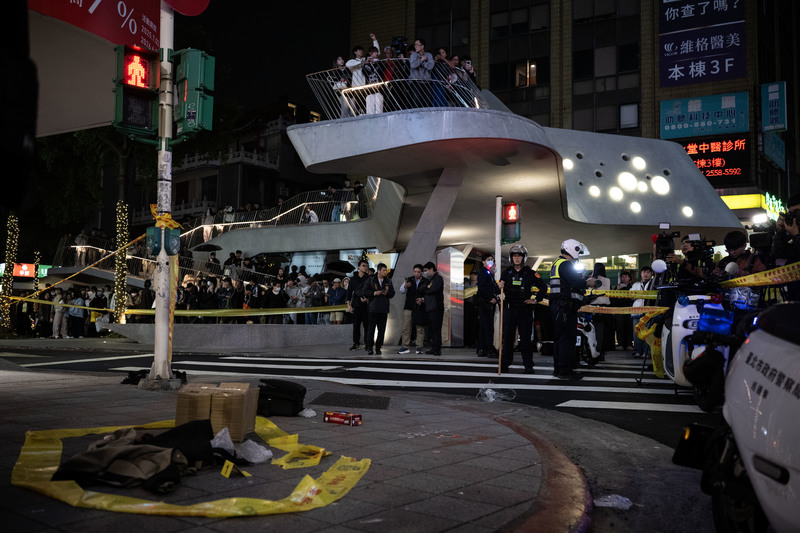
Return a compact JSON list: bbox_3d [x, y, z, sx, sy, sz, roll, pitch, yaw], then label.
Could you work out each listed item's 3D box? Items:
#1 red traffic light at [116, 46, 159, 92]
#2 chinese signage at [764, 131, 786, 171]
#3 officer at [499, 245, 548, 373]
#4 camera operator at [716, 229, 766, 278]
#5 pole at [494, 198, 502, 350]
[{"bbox_3d":[-2.325,-1.763,6.100,0.320,0.350,0.210,2,-3,-37],"label":"red traffic light"},{"bbox_3d":[18.621,-5.967,34.133,0.200,1.550,4.778,-2,-4,40],"label":"chinese signage"},{"bbox_3d":[1.704,0.586,9.500,0.680,1.780,0.420,0,-3,5],"label":"officer"},{"bbox_3d":[3.074,0.450,6.200,0.550,1.640,0.480,-1,-3,20],"label":"camera operator"},{"bbox_3d":[1.863,0.129,13.027,0.120,2.930,0.120,-1,-4,23],"label":"pole"}]

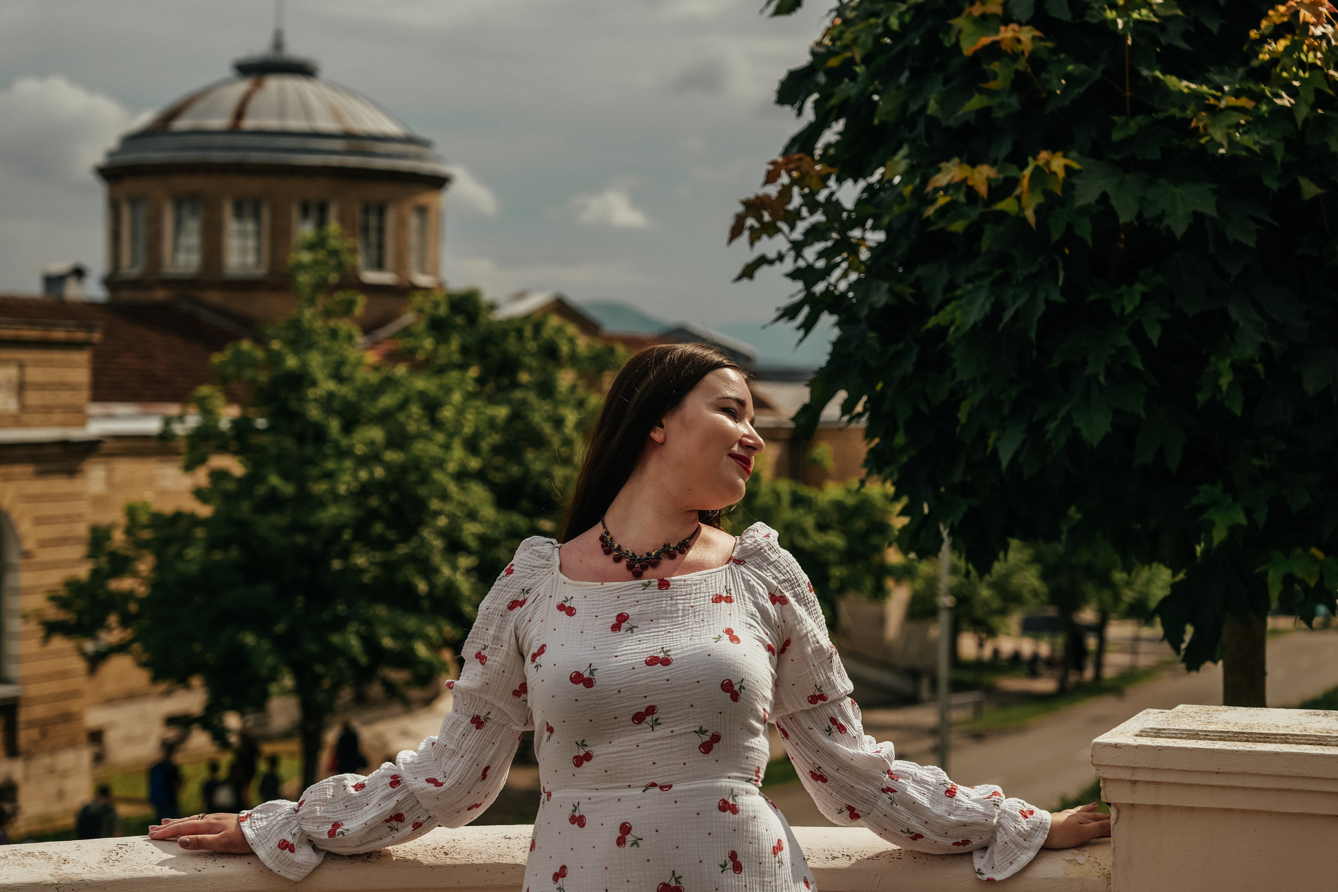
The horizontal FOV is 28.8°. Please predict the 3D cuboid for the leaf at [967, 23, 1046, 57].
[{"bbox_3d":[0.700,-0.840,5.400,0.160,0.075,0.100,1,2,0],"label":"leaf"}]

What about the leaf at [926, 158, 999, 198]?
[{"bbox_3d":[0.611,-0.556,5.400,0.150,0.085,0.100,1,2,0],"label":"leaf"}]

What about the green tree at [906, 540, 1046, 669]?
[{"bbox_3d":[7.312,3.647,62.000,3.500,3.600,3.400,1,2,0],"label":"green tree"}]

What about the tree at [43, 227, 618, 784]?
[{"bbox_3d":[-4.809,1.270,37.000,7.900,8.700,7.200,1,2,0],"label":"tree"}]

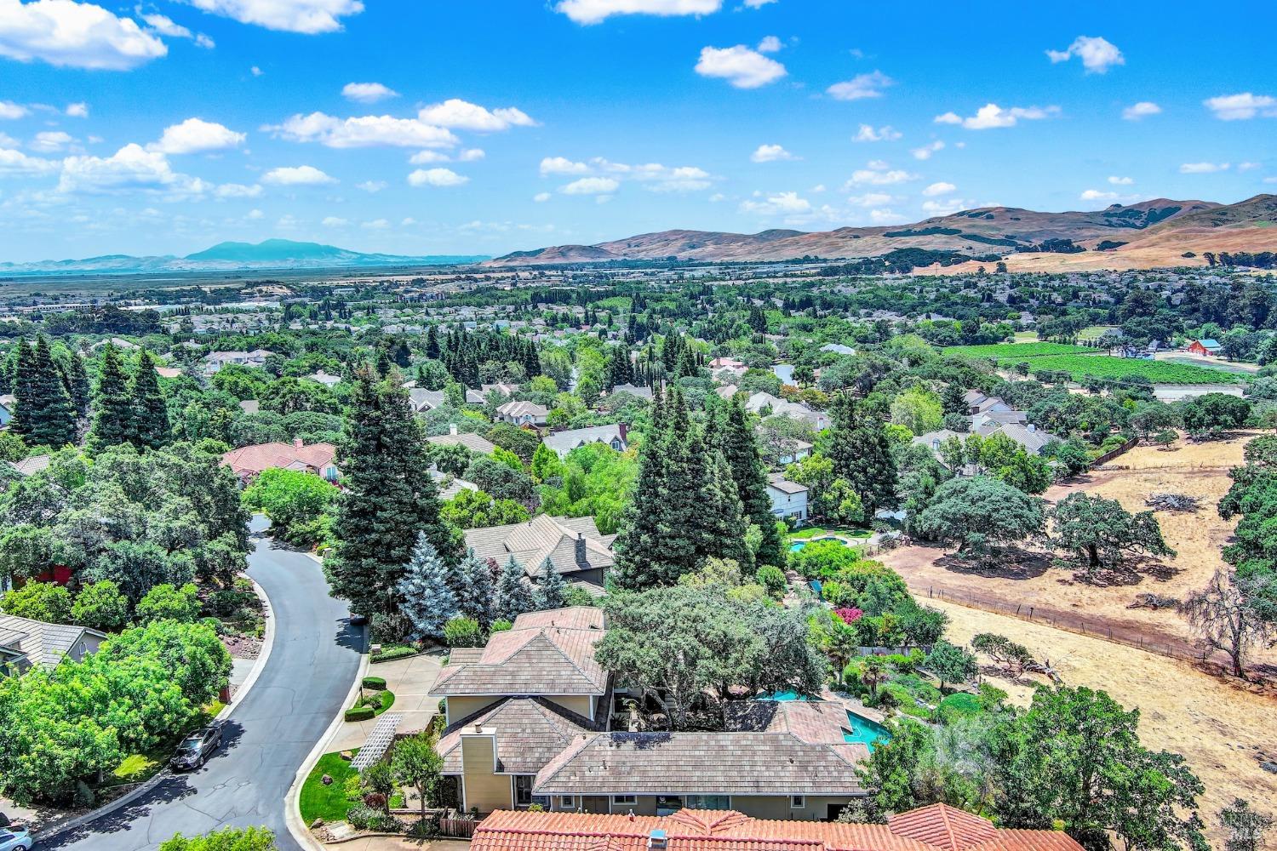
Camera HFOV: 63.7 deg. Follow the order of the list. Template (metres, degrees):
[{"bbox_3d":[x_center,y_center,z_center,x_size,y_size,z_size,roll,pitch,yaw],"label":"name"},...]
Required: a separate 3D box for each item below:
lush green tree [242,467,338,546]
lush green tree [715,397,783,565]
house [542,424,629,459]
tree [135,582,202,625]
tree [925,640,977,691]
[{"bbox_3d":[-45.379,10.289,133.864,12.460,9.850,11.220,-3,10,-19],"label":"lush green tree"},{"bbox_3d":[13.147,6.549,123.788,8.280,19.990,8.280,1,9,6],"label":"lush green tree"},{"bbox_3d":[-10.600,4.609,191.066,18.500,7.700,9.800,-9,12,-43],"label":"house"},{"bbox_3d":[-44.604,17.221,97.741,6.260,4.640,5.940,-4,10,-25],"label":"tree"},{"bbox_3d":[24.533,18.787,80.812,4.150,4.040,4.150,3,9,17],"label":"tree"}]

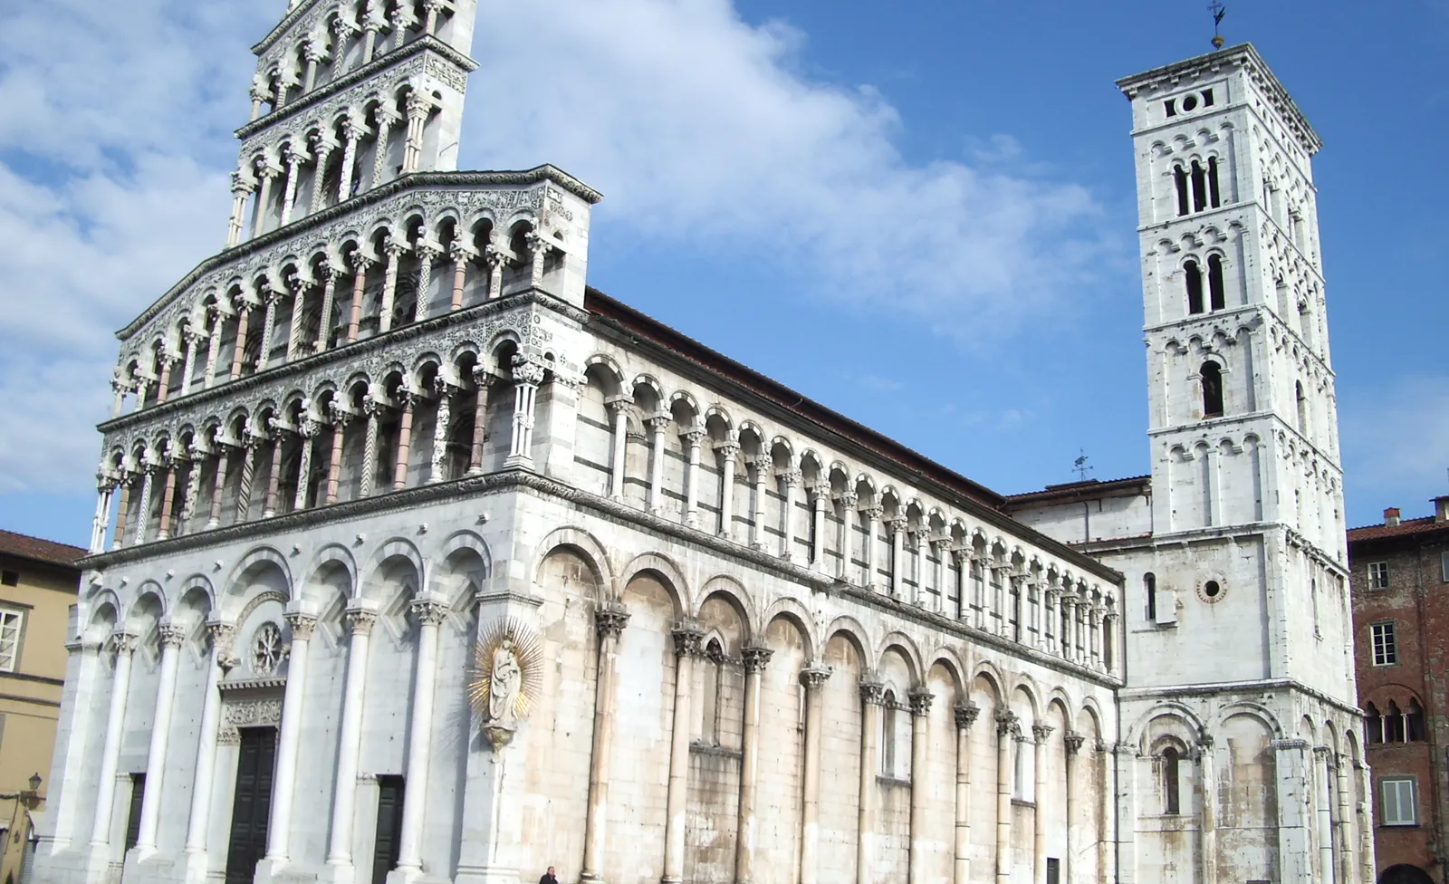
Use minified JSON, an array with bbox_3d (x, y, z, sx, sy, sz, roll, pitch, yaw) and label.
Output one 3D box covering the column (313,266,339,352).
[{"bbox_3d":[-12.906,-4.243,47.356,0.520,3.150,0.520,-11,-22,37],"label":"column"}]

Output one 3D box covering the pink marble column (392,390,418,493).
[{"bbox_3d":[-9.325,-0.067,42.730,0.520,3.180,0.520,-11,-22,37],"label":"pink marble column"}]

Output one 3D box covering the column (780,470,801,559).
[{"bbox_3d":[2.195,2.413,48.742,0.530,3.150,0.530,3,-18,1],"label":"column"}]

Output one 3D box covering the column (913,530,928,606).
[{"bbox_3d":[7.424,4.715,55.133,0.500,3.050,0.500,-11,-22,37],"label":"column"}]

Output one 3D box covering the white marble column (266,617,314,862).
[{"bbox_3d":[-12.693,8.687,42.668,0.740,7.200,0.740,-11,-22,37],"label":"white marble column"}]

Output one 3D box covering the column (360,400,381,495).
[{"bbox_3d":[-11.111,0.238,45.986,0.400,3.200,0.420,-11,-22,36],"label":"column"}]

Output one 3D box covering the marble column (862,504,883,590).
[{"bbox_3d":[5.090,3.646,50.258,0.400,2.880,0.400,-11,-22,37],"label":"marble column"}]

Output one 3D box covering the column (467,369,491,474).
[{"bbox_3d":[-7.209,-0.514,43.068,0.420,3.220,0.430,2,-18,1],"label":"column"}]

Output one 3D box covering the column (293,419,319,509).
[{"bbox_3d":[-13.670,0.779,47.883,0.420,3.150,0.430,-11,-22,36],"label":"column"}]

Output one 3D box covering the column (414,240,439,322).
[{"bbox_3d":[-8.926,-4.691,43.360,0.470,2.730,0.470,-11,-22,36],"label":"column"}]

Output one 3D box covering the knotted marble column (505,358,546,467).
[{"bbox_3d":[-5.322,-0.780,38.977,0.720,2.818,0.720,-11,-22,36],"label":"knotted marble column"}]

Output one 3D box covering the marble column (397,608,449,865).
[{"bbox_3d":[-8.011,7.718,38.087,0.700,7.103,0.680,-11,-22,36],"label":"marble column"}]

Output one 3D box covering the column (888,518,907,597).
[{"bbox_3d":[6.401,4.254,53.880,0.520,3.080,0.520,-11,-22,37],"label":"column"}]

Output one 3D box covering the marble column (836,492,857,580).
[{"bbox_3d":[4.303,3.295,51.322,0.530,3.180,0.530,-11,-22,37],"label":"marble column"}]

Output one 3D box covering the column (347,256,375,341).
[{"bbox_3d":[-11.431,-4.361,45.279,0.500,3.032,0.500,-11,-22,36],"label":"column"}]

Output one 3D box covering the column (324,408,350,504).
[{"bbox_3d":[-11.866,0.532,44.749,0.500,3.100,0.500,-11,-22,37],"label":"column"}]

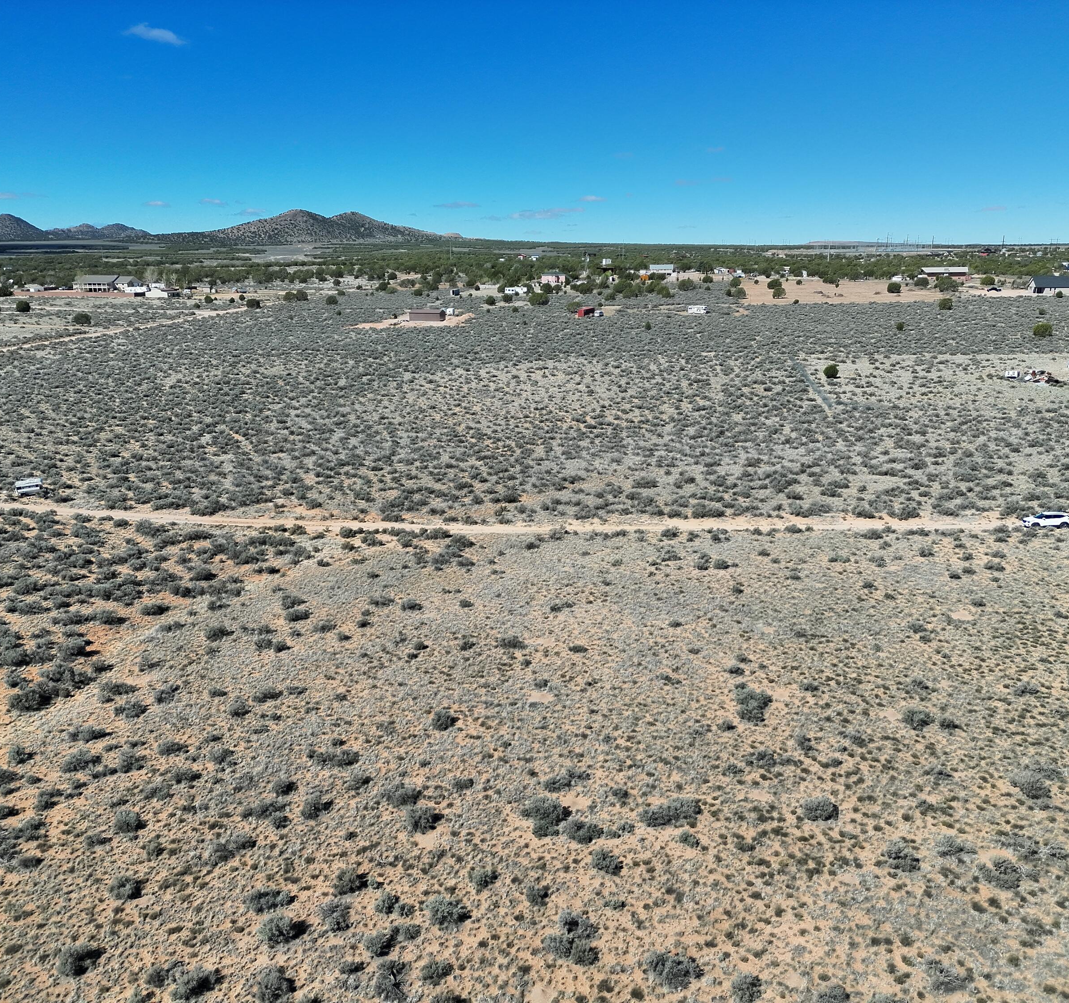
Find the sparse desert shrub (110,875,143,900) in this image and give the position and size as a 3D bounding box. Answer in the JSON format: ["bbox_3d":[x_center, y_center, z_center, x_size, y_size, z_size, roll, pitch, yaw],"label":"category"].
[{"bbox_3d":[-18.658,17.411,42.113,1.330,0.720,1.130,0,16,0],"label":"sparse desert shrub"}]

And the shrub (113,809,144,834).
[{"bbox_3d":[-20.590,16.029,46.797,1.220,0.850,1.290,0,16,0],"label":"shrub"}]

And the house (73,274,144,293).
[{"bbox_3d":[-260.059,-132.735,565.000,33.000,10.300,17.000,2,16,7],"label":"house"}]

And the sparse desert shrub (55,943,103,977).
[{"bbox_3d":[-17.980,17.933,36.381,1.482,0.845,1.437,0,16,0],"label":"sparse desert shrub"}]

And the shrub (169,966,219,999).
[{"bbox_3d":[-13.918,19.410,37.799,1.812,0.900,1.359,-7,17,-23],"label":"shrub"}]

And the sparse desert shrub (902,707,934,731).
[{"bbox_3d":[24.290,13.550,58.626,1.901,1.000,1.996,7,17,24],"label":"sparse desert shrub"}]

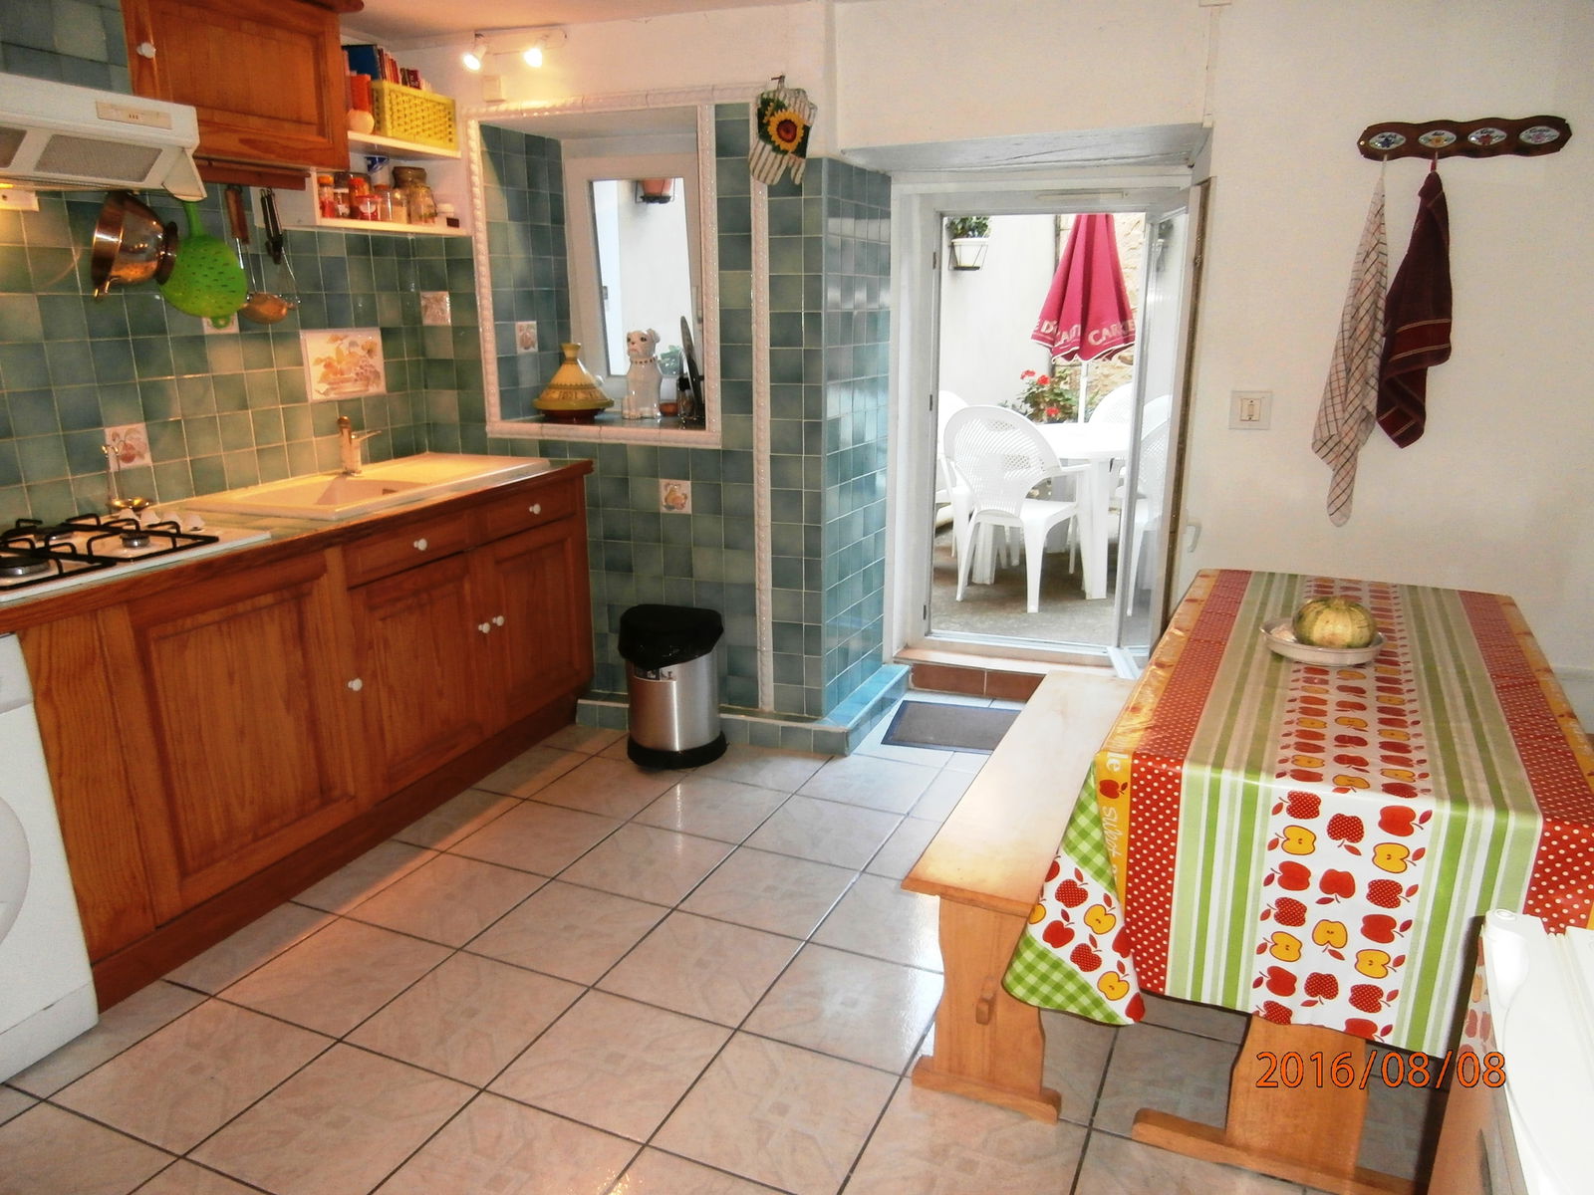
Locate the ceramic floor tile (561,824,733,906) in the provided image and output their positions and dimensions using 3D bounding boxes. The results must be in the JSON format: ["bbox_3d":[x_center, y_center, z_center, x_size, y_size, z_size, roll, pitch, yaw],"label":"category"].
[{"bbox_3d":[-0.371,0.670,2.783,0.333,0.010,0.333,6,16,23],"label":"ceramic floor tile"}]

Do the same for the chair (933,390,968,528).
[{"bbox_3d":[0.760,-0.590,5.650,0.560,0.880,0.560,9,18,33],"label":"chair"}]

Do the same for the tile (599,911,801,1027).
[{"bbox_3d":[-0.200,0.782,2.350,0.333,0.010,0.333,6,16,23],"label":"tile"}]

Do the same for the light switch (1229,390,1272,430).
[{"bbox_3d":[1.175,-0.484,2.860,0.096,0.096,0.012,5,15,18],"label":"light switch"}]

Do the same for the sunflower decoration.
[{"bbox_3d":[-0.037,-1.288,3.055,0.180,0.275,0.040,5,15,18],"label":"sunflower decoration"}]

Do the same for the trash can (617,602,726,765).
[{"bbox_3d":[-0.380,0.270,3.377,0.300,0.440,0.275,0,15,0],"label":"trash can"}]

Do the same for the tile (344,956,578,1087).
[{"bbox_3d":[-0.646,0.826,2.185,0.333,0.010,0.333,6,16,23],"label":"tile"}]

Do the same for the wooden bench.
[{"bbox_3d":[0.494,0.550,2.239,0.260,0.465,1.135,6,16,24],"label":"wooden bench"}]

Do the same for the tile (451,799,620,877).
[{"bbox_3d":[-0.705,0.659,3.021,0.344,0.010,0.344,6,16,23],"label":"tile"}]

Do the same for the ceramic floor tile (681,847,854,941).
[{"bbox_3d":[-0.060,0.697,2.629,0.332,0.010,0.332,6,16,24],"label":"ceramic floor tile"}]

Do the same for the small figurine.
[{"bbox_3d":[-0.526,-0.756,3.728,0.105,0.294,0.125,7,16,27],"label":"small figurine"}]

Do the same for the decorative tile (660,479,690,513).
[{"bbox_3d":[-0.384,-0.321,3.498,0.103,0.103,0.008,5,15,19],"label":"decorative tile"}]

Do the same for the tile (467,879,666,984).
[{"bbox_3d":[-0.508,0.748,2.484,0.333,0.010,0.333,6,16,23],"label":"tile"}]

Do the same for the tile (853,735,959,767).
[{"bbox_3d":[0.353,0.463,3.515,0.332,0.010,0.332,6,16,24],"label":"tile"}]

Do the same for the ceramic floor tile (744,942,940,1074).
[{"bbox_3d":[0.109,0.816,2.217,0.333,0.010,0.333,6,16,23],"label":"ceramic floor tile"}]

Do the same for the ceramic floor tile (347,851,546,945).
[{"bbox_3d":[-0.847,0.740,2.711,0.344,0.010,0.344,6,16,23],"label":"ceramic floor tile"}]

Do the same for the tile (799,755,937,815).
[{"bbox_3d":[0.219,0.567,3.364,0.344,0.010,0.344,6,16,23],"label":"tile"}]

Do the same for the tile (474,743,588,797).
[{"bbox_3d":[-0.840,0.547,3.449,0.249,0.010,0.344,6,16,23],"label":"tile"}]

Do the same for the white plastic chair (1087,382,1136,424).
[{"bbox_3d":[1.972,-0.833,6.620,0.570,0.880,0.580,6,16,23],"label":"white plastic chair"}]

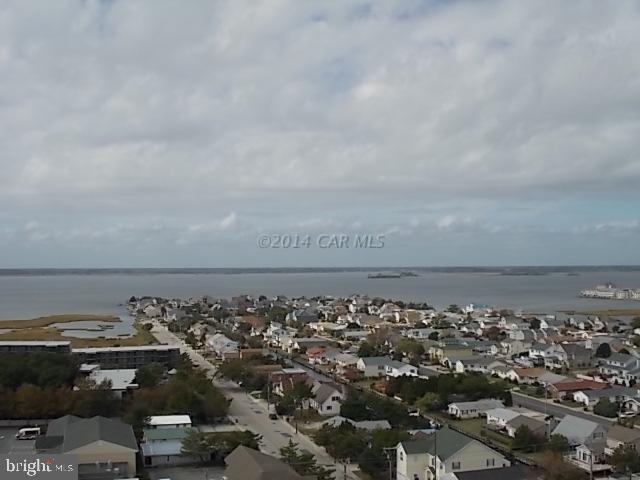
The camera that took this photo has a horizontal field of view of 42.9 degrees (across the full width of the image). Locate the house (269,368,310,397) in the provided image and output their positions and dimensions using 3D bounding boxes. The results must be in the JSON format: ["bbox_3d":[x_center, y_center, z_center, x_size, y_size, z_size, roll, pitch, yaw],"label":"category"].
[{"bbox_3d":[-10.066,47.255,268.750,12.020,7.130,9.280,0,-2,-17],"label":"house"}]

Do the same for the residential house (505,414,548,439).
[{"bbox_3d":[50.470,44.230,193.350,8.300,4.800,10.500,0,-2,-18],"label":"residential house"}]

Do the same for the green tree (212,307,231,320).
[{"bbox_3d":[-77.889,59.031,643.212,12.000,10.000,11.640,0,-2,0],"label":"green tree"}]

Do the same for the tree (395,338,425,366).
[{"bbox_3d":[38.061,47.592,345.955,12.700,10.550,12.220,0,-2,6],"label":"tree"}]

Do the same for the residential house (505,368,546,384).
[{"bbox_3d":[71.540,46.900,282.310,11.000,5.100,8.500,0,-2,-18],"label":"residential house"}]

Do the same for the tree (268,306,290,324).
[{"bbox_3d":[-28.803,53.737,578.545,14.170,12.220,13.190,0,-2,-3],"label":"tree"}]

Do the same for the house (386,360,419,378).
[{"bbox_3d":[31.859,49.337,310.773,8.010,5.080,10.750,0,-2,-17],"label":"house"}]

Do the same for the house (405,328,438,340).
[{"bbox_3d":[54.840,52.200,448.180,15.000,5.600,9.000,0,-2,-18],"label":"house"}]

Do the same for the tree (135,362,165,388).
[{"bbox_3d":[-56.740,45.400,272.750,10.000,8.800,10.000,0,-2,0],"label":"tree"}]

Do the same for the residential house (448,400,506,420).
[{"bbox_3d":[45.043,48.111,233.990,14.300,4.300,7.500,0,-2,-15],"label":"residential house"}]

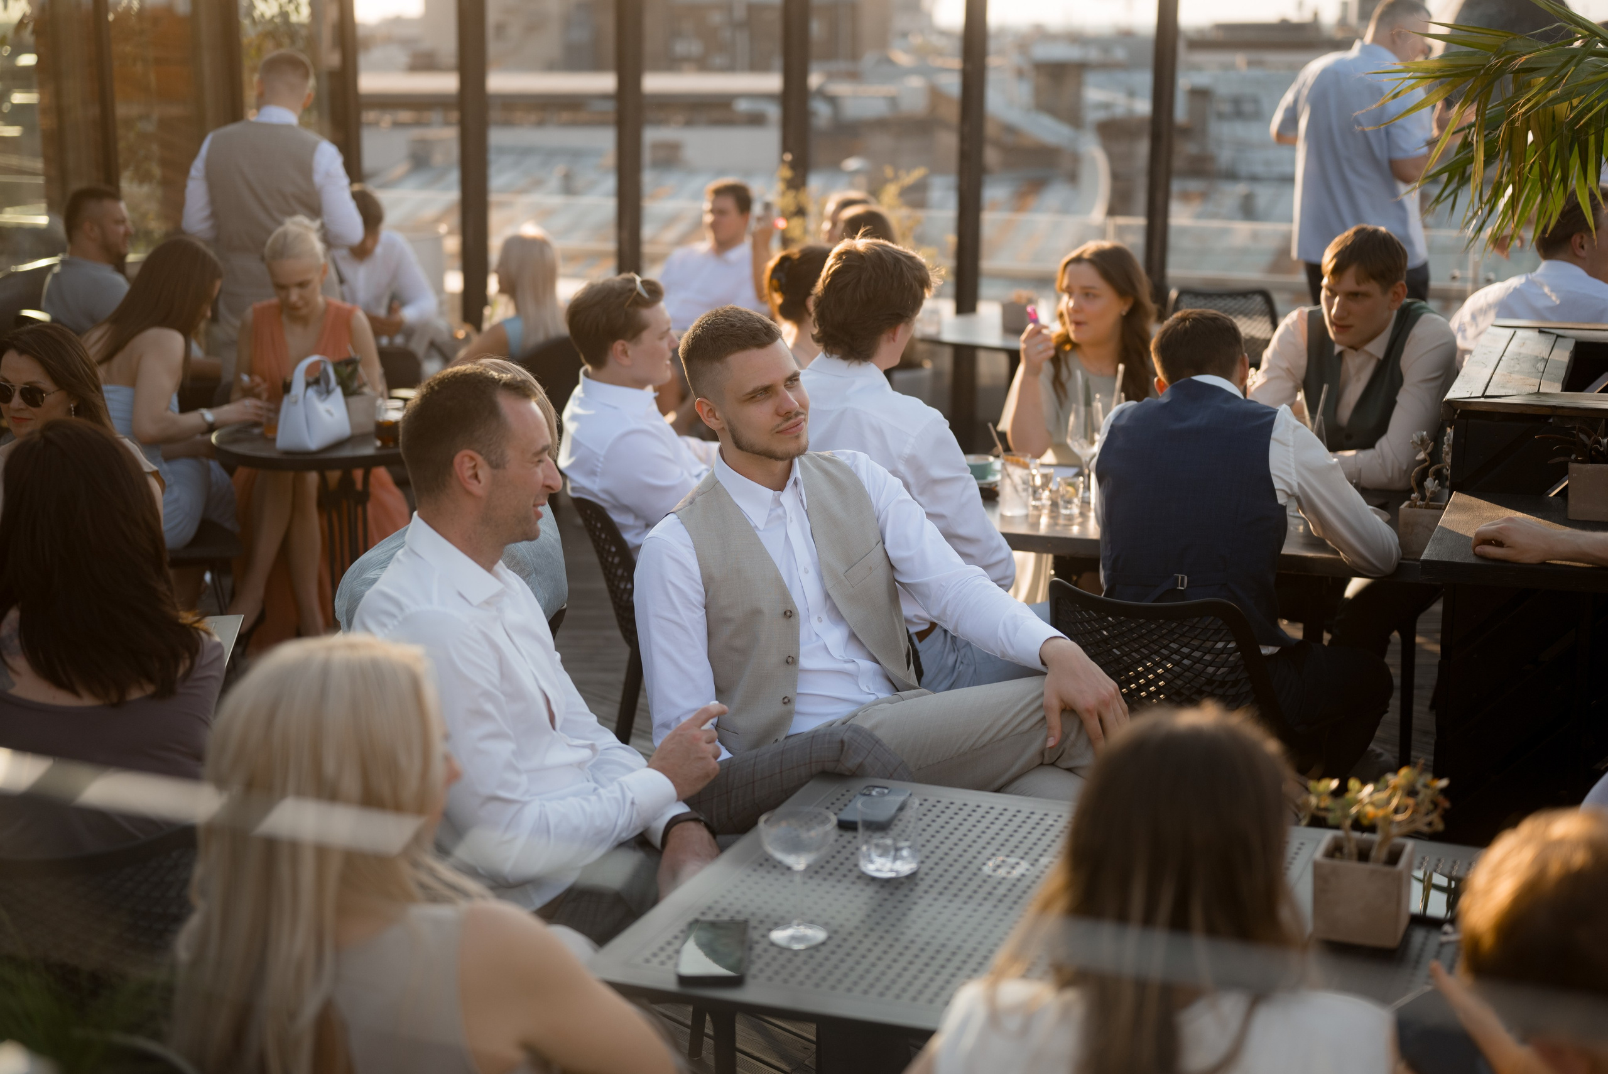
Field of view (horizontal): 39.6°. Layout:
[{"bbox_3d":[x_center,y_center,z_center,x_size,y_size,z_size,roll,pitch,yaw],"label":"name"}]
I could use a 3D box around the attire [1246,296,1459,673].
[{"bbox_3d":[1.261,-0.029,5.150,0.580,1.000,0.660,5,14,22],"label":"attire"}]

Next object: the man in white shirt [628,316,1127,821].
[{"bbox_3d":[0.115,0.330,3.500,0.720,1.300,0.740,-6,14,-23],"label":"man in white shirt"}]

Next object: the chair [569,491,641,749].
[{"bbox_3d":[-0.138,0.372,4.450,0.570,0.820,0.500,-4,13,-17],"label":"chair"}]

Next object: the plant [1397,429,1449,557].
[{"bbox_3d":[1.226,-0.086,4.364,0.115,0.245,0.105,4,13,22],"label":"plant"}]

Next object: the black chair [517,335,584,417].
[{"bbox_3d":[-0.715,-0.114,6.600,0.560,0.820,0.580,-10,16,-36],"label":"black chair"}]

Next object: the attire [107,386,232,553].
[{"bbox_3d":[-1.595,-0.151,5.600,0.460,0.520,0.370,-10,16,-37],"label":"attire"}]

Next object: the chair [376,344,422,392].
[{"bbox_3d":[-1.560,-0.269,7.750,0.500,0.820,0.540,-1,12,0],"label":"chair"}]

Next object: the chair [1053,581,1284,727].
[{"bbox_3d":[0.755,0.435,4.200,0.460,0.820,0.540,5,13,27],"label":"chair"}]

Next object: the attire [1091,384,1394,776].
[{"bbox_3d":[0.878,0.141,4.480,0.620,0.980,0.720,6,14,27],"label":"attire"}]

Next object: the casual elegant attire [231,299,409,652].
[{"bbox_3d":[-1.378,-0.129,6.253,0.520,1.030,0.660,-1,12,-2],"label":"casual elegant attire"}]

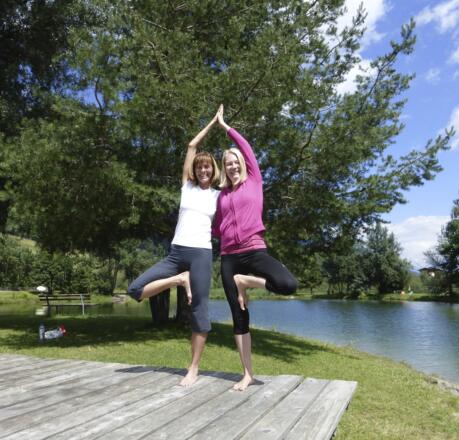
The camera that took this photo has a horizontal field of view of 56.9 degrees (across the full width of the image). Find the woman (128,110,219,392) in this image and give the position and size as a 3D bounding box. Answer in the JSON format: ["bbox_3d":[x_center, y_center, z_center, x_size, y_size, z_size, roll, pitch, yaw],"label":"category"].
[{"bbox_3d":[-0.400,0.128,3.082,0.700,2.000,0.440,1,-10,-3],"label":"woman"}]

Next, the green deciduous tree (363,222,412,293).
[{"bbox_3d":[23.308,5.716,62.931,7.000,10.700,7.000,-3,-10,20],"label":"green deciduous tree"}]

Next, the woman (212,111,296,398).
[{"bbox_3d":[0.165,0.108,2.964,0.660,2.000,0.500,-3,-10,15],"label":"woman"}]

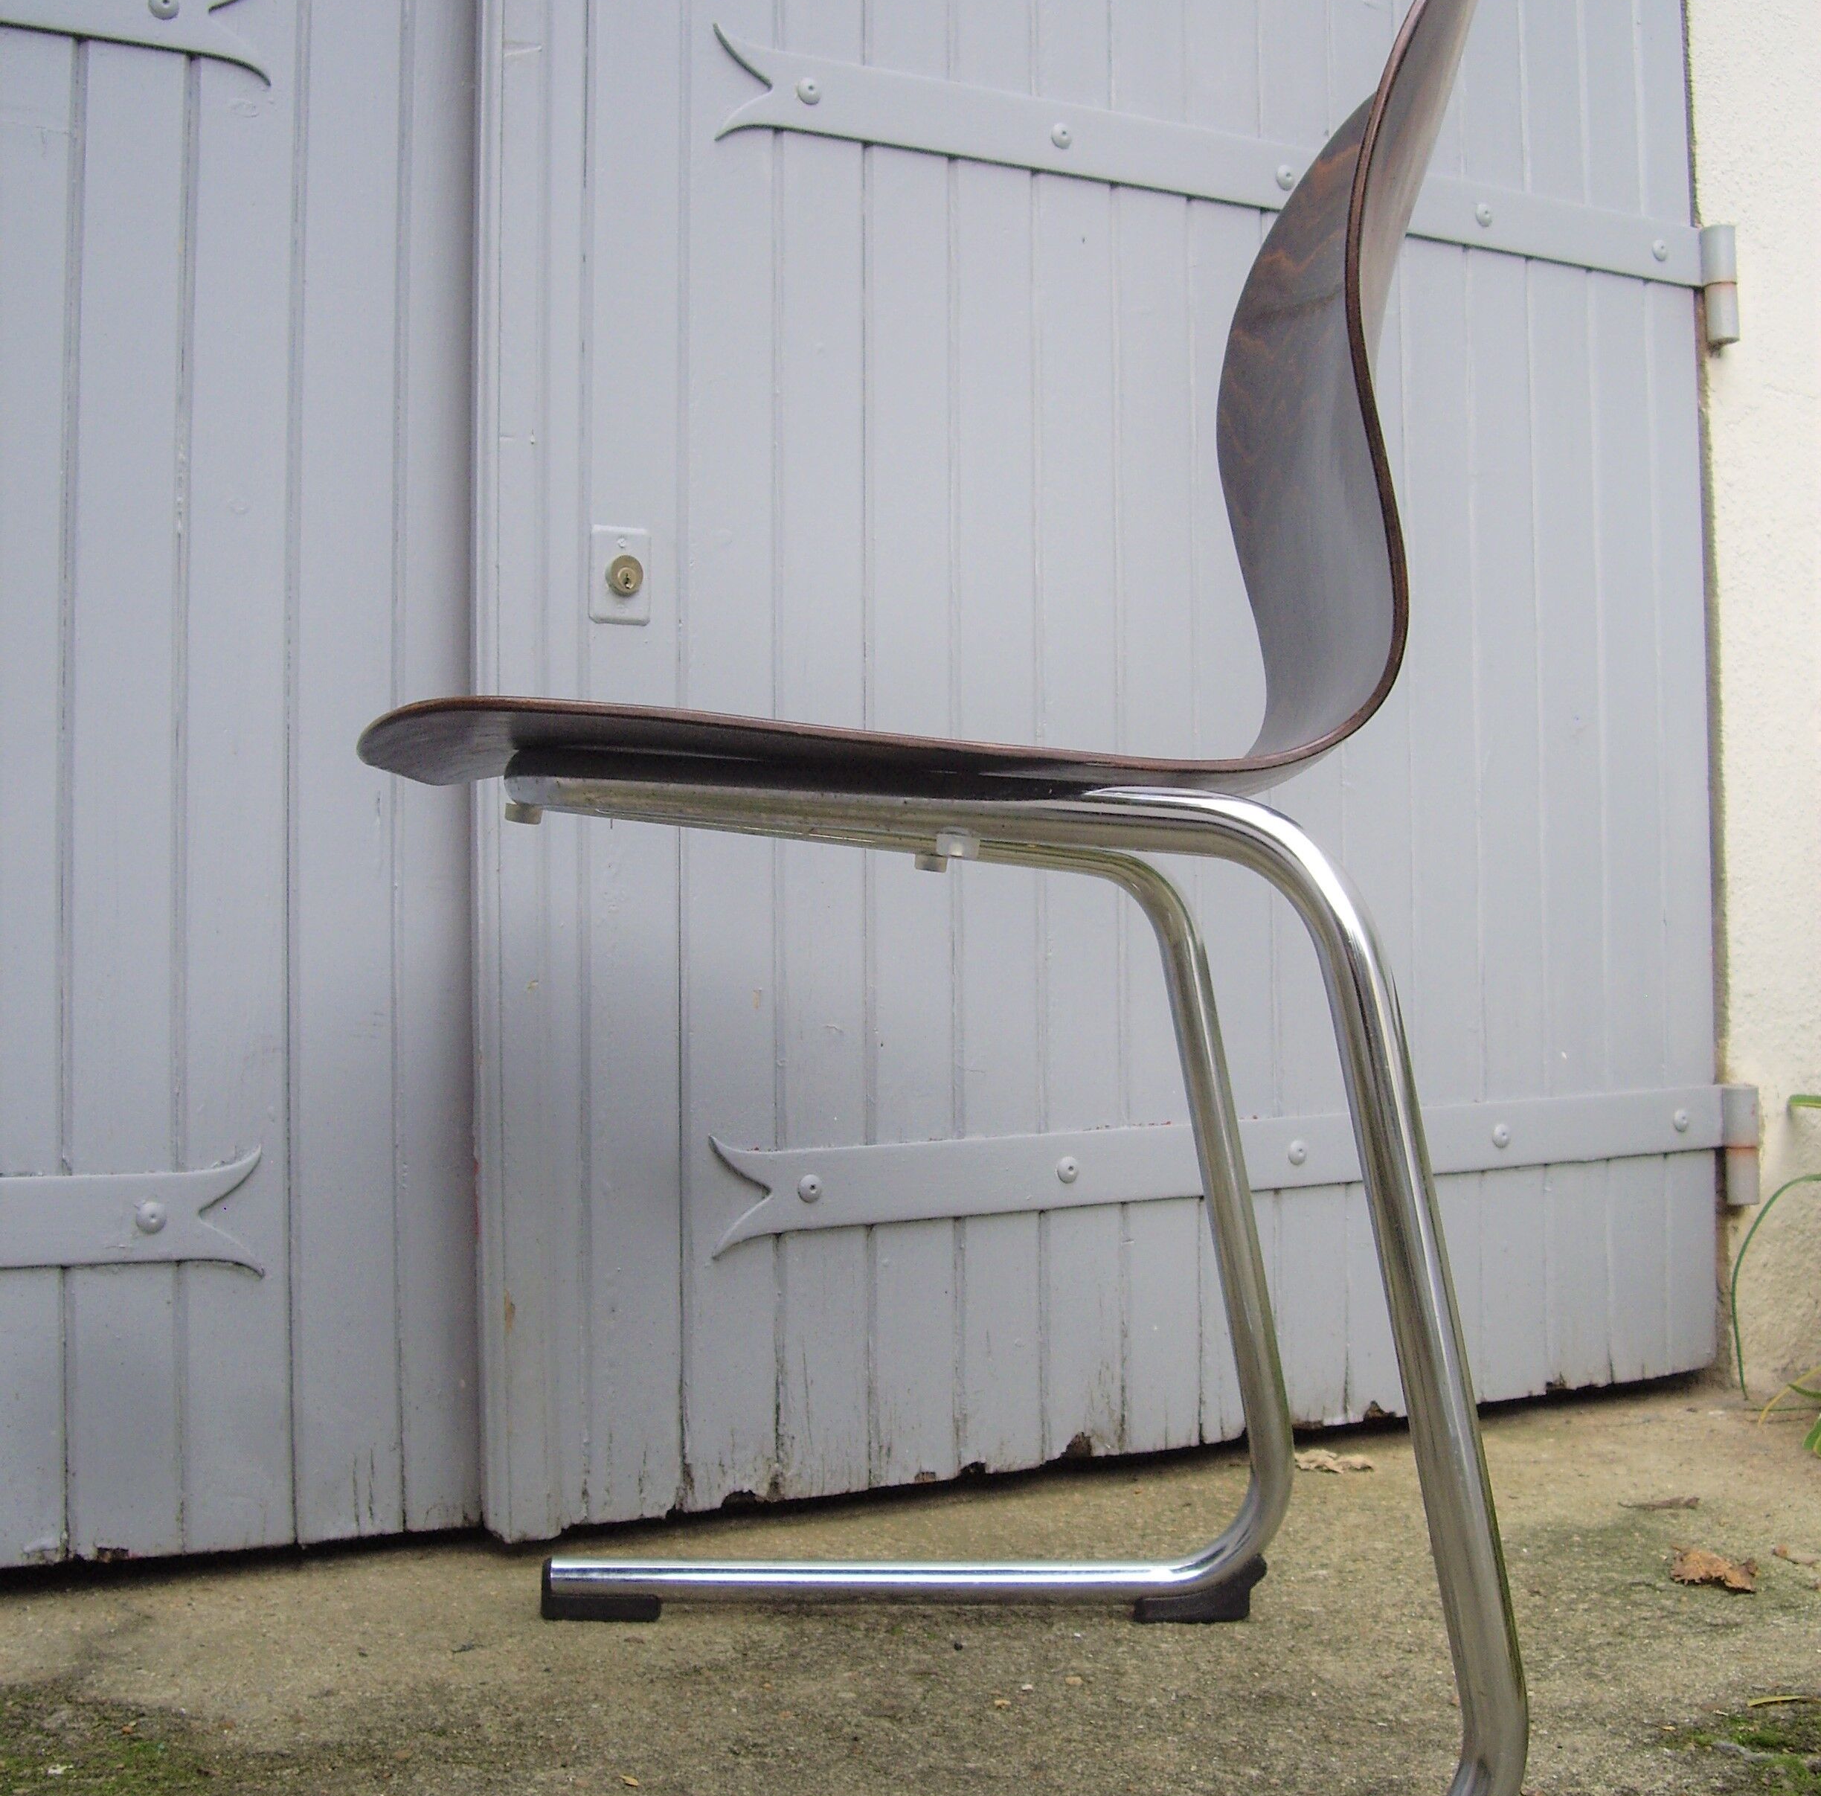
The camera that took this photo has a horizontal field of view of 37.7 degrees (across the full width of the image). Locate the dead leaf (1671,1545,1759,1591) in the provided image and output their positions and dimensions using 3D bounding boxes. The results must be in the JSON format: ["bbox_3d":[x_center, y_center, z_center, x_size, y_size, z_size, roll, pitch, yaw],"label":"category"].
[{"bbox_3d":[0.461,0.385,1.530,0.050,0.017,0.040,0,-2,-6],"label":"dead leaf"}]

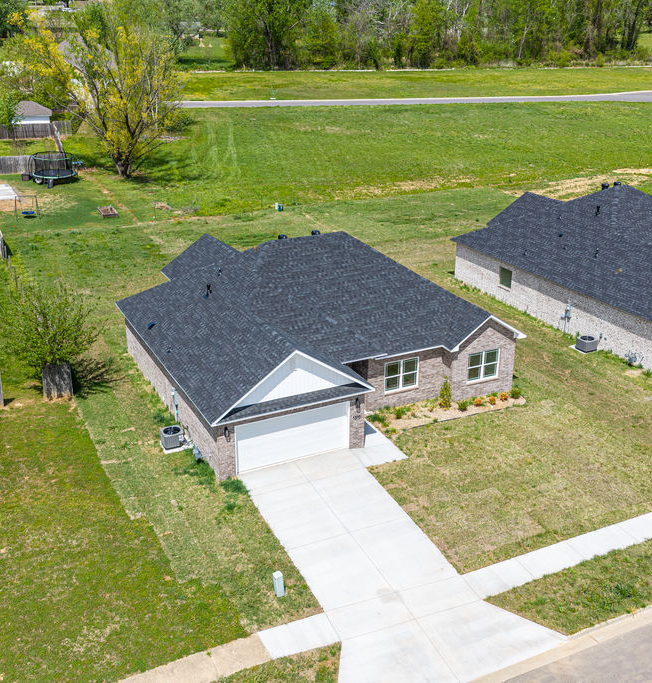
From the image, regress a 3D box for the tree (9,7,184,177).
[{"bbox_3d":[-22.493,-24.091,78.065,16.500,15.950,16.000,-11,24,-25],"label":"tree"}]

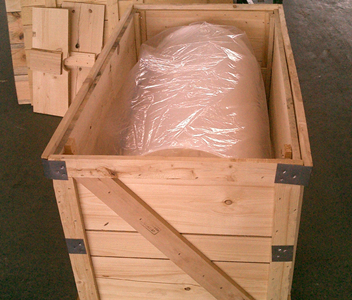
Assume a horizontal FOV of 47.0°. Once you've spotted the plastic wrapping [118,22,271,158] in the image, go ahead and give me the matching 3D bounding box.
[{"bbox_3d":[0.092,-0.073,1.741,0.610,0.564,1.093,2,36,8],"label":"plastic wrapping"}]

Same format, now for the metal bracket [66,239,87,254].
[{"bbox_3d":[-0.337,0.325,1.373,0.062,0.075,0.018,2,36,8],"label":"metal bracket"}]

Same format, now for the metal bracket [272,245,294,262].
[{"bbox_3d":[0.334,0.322,1.265,0.063,0.074,0.018,2,36,8],"label":"metal bracket"}]

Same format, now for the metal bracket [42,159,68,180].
[{"bbox_3d":[-0.346,0.058,1.176,0.064,0.070,0.018,2,36,8],"label":"metal bracket"}]

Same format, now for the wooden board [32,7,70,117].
[{"bbox_3d":[-0.835,-0.577,2.700,0.280,0.700,0.022,10,16,18],"label":"wooden board"}]

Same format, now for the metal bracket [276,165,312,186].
[{"bbox_3d":[0.312,0.065,1.078,0.088,0.067,0.018,2,36,8],"label":"metal bracket"}]

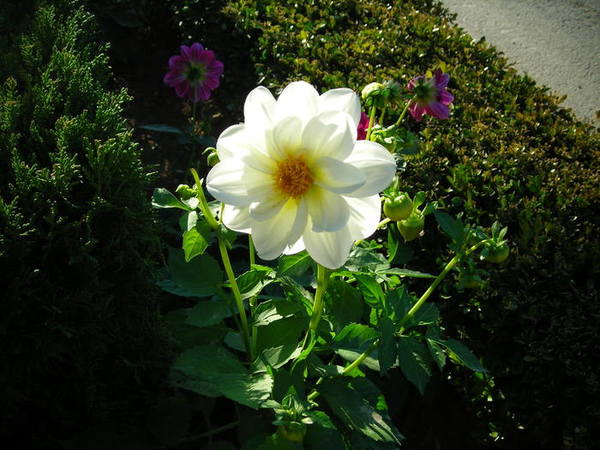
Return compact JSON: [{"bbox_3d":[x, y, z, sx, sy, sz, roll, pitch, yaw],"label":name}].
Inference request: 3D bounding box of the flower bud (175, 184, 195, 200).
[{"bbox_3d":[-0.084,-0.024,0.480,0.014,0.012,0.013,0,35,0],"label":"flower bud"}]

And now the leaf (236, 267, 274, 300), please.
[{"bbox_3d":[-0.038,0.047,0.547,0.035,0.009,0.021,-34,42,-25],"label":"leaf"}]

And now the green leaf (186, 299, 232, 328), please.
[{"bbox_3d":[-0.087,0.084,0.630,0.049,0.009,0.026,-20,40,-37],"label":"green leaf"}]

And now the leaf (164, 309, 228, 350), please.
[{"bbox_3d":[-0.091,0.092,0.580,0.056,0.020,0.037,0,35,0],"label":"leaf"}]

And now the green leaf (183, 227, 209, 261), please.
[{"bbox_3d":[-0.083,0.014,0.522,0.019,0.007,0.027,7,79,7],"label":"green leaf"}]

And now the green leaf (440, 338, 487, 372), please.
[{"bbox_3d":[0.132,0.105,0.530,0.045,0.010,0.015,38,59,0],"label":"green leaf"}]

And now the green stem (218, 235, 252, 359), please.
[{"bbox_3d":[-0.049,0.054,0.500,0.007,0.114,0.007,-7,29,5],"label":"green stem"}]

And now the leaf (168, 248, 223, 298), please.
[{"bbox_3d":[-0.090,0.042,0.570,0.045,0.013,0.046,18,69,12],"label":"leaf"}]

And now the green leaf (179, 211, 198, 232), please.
[{"bbox_3d":[-0.081,-0.003,0.480,0.015,0.013,0.010,0,35,0],"label":"green leaf"}]

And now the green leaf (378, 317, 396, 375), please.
[{"bbox_3d":[0.069,0.095,0.520,0.014,0.043,0.017,0,35,0],"label":"green leaf"}]

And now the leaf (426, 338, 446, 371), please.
[{"bbox_3d":[0.114,0.108,0.550,0.017,0.023,0.014,0,35,0],"label":"leaf"}]

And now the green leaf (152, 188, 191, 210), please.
[{"bbox_3d":[-0.101,-0.020,0.515,0.028,0.008,0.018,9,41,-21],"label":"green leaf"}]

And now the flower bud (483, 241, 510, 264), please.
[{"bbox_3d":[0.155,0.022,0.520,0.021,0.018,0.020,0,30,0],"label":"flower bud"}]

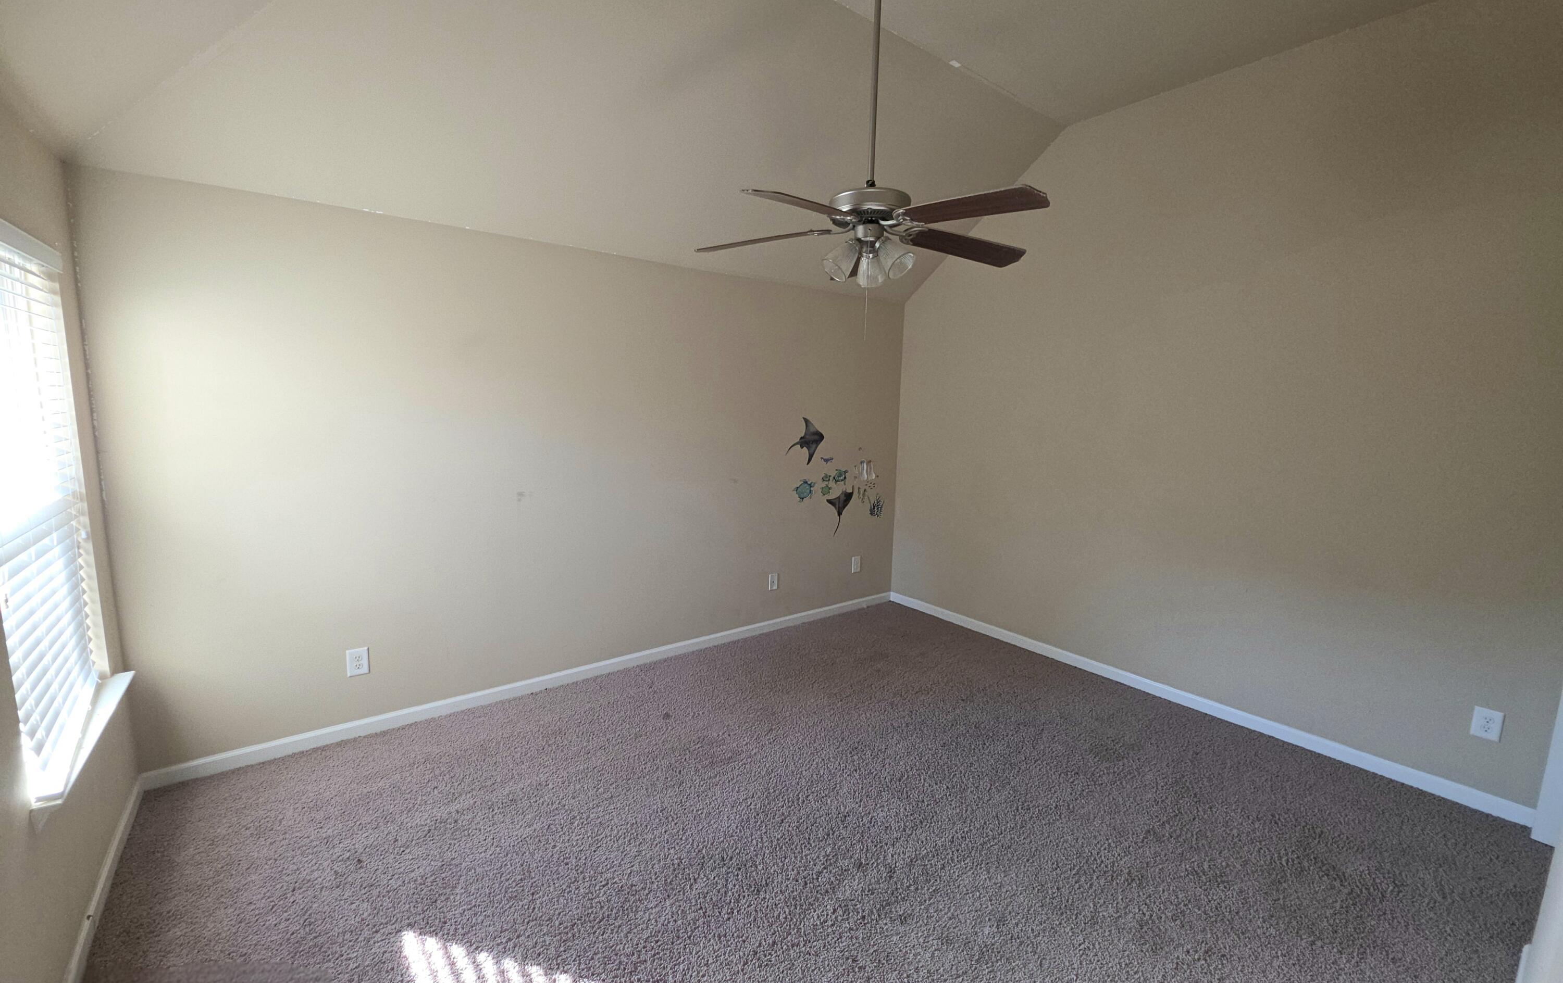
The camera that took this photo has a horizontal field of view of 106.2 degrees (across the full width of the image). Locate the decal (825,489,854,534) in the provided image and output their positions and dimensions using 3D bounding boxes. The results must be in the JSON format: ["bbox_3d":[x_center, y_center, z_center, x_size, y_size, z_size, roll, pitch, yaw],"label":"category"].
[{"bbox_3d":[0.449,0.156,4.496,0.278,0.373,0.005,-5,10,-37],"label":"decal"}]

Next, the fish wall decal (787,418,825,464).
[{"bbox_3d":[0.178,-0.357,4.209,0.356,0.341,0.005,-5,10,-37],"label":"fish wall decal"}]

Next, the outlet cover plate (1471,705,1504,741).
[{"bbox_3d":[2.880,0.953,2.395,0.008,0.122,0.077,-5,10,-37],"label":"outlet cover plate"}]

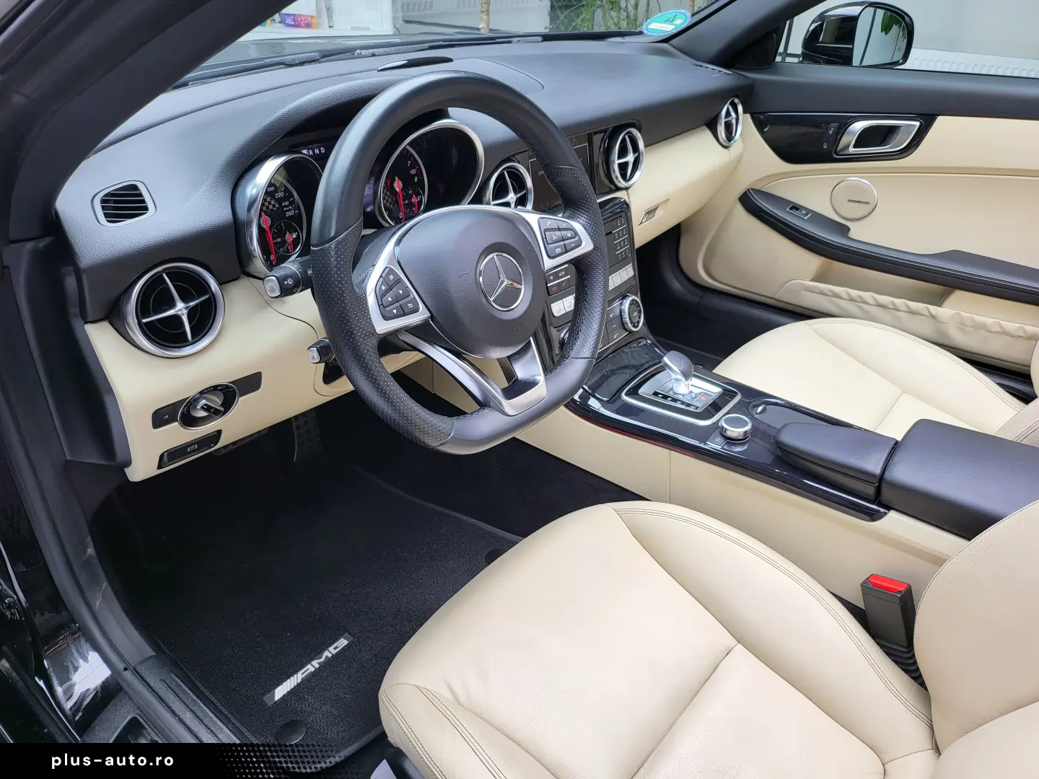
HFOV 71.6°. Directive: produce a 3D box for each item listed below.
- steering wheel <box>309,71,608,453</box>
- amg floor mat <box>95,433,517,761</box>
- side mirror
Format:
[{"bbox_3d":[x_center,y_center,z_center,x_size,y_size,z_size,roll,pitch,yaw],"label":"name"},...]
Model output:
[{"bbox_3d":[-0.050,-0.129,0.739,0.370,0.360,0.110,-29,23,-38],"label":"steering wheel"},{"bbox_3d":[-0.329,0.259,1.199,0.660,0.050,0.510,28,43,35],"label":"amg floor mat"},{"bbox_3d":[0.715,-0.744,1.526,0.220,0.135,0.150,-24,41,-31],"label":"side mirror"}]

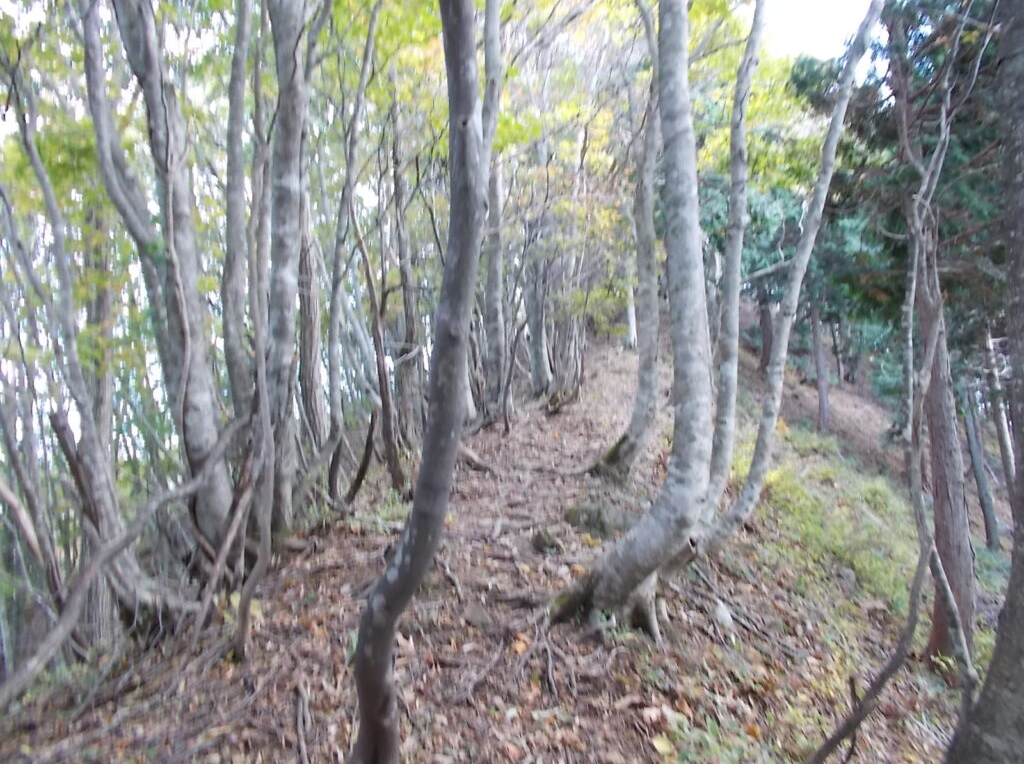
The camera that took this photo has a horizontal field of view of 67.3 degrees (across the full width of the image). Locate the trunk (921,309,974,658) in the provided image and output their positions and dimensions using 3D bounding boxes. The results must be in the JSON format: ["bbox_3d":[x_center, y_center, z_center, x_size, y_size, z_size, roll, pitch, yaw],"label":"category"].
[{"bbox_3d":[3.007,0.682,5.407,0.310,2.456,0.310,-4,-6,29],"label":"trunk"}]

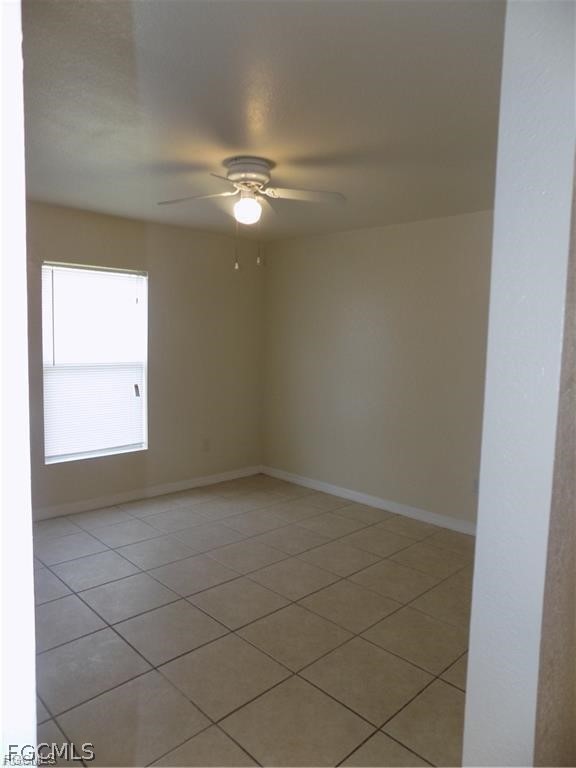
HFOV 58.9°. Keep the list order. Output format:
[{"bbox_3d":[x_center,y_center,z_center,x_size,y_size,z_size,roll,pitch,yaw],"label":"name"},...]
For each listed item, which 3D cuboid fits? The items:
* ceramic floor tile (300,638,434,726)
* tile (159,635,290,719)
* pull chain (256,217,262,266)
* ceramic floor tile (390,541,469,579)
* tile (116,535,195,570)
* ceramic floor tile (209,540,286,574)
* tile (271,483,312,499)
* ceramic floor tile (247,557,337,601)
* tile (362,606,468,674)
[{"bbox_3d":[0.348,1.306,2.274,0.440,0.012,0.440,-3,7,-44],"label":"ceramic floor tile"},{"bbox_3d":[-0.275,1.283,2.270,0.436,0.010,0.436,-3,7,-45],"label":"tile"},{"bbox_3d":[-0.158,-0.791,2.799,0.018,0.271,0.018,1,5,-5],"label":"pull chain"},{"bbox_3d":[0.976,1.221,3.518,0.440,0.012,0.440,-3,7,-44],"label":"ceramic floor tile"},{"bbox_3d":[-0.911,1.170,3.550,0.440,0.012,0.440,-3,7,-44],"label":"tile"},{"bbox_3d":[-0.282,1.187,3.540,0.440,0.012,0.440,-3,7,-44],"label":"ceramic floor tile"},{"bbox_3d":[0.031,1.068,5.103,0.440,0.012,0.440,-3,7,-44],"label":"tile"},{"bbox_3d":[0.035,1.208,3.189,0.436,0.010,0.436,7,7,45],"label":"ceramic floor tile"},{"bbox_3d":[0.662,1.289,2.583,0.440,0.012,0.440,-3,7,-44],"label":"tile"}]

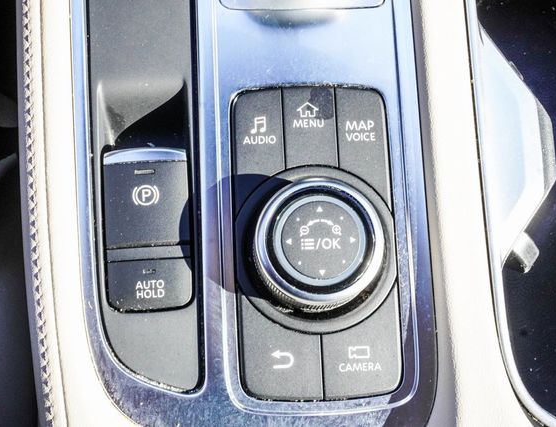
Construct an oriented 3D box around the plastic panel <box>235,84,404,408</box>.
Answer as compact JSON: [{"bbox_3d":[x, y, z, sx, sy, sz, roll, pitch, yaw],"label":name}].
[{"bbox_3d":[0.016,0.008,0.352,0.064,0.024,0.125,-2,79,-5],"label":"plastic panel"}]

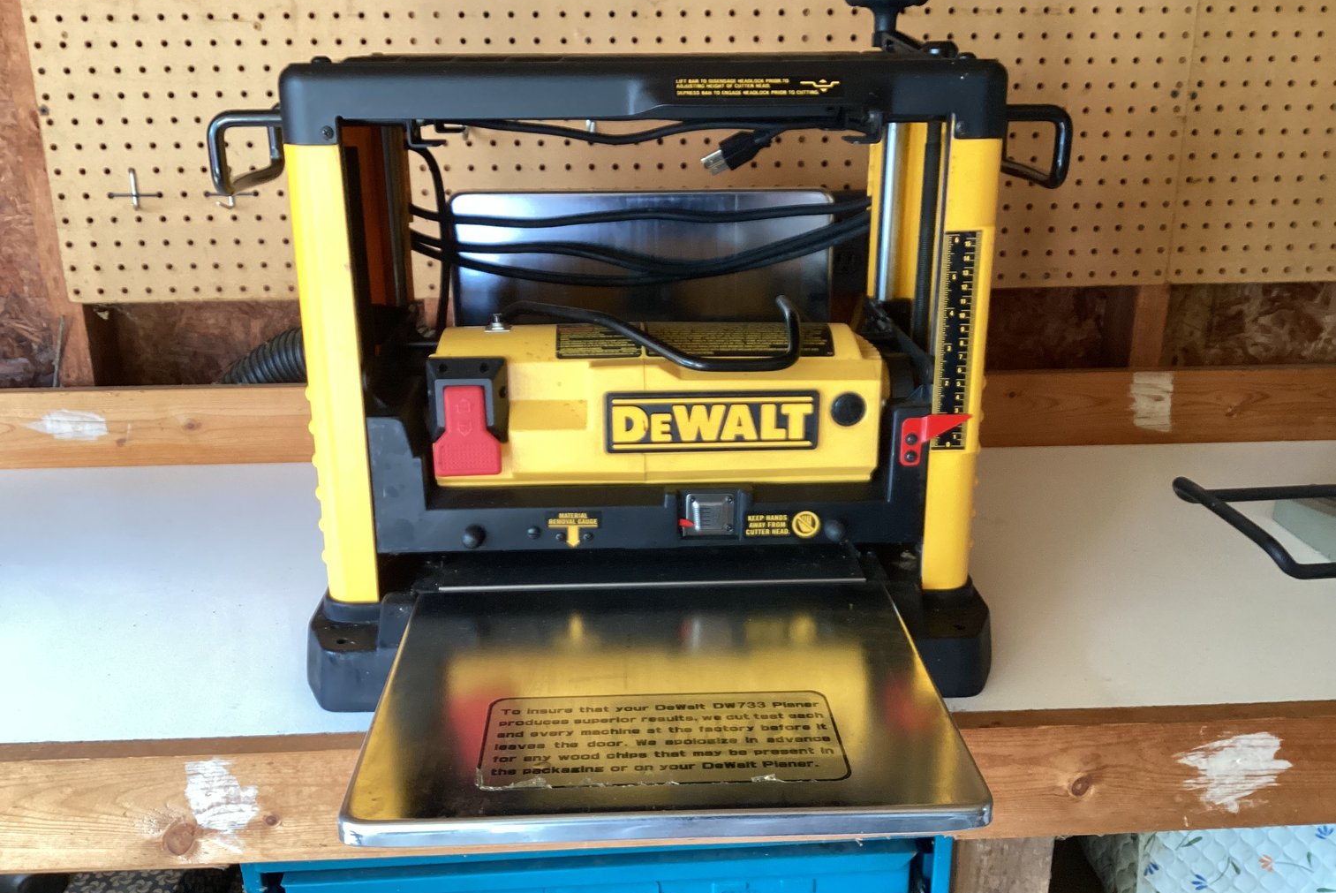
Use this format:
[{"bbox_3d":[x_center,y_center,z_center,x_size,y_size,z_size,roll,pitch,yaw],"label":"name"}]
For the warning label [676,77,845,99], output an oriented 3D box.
[{"bbox_3d":[0.060,-0.234,0.783,0.110,0.015,0.002,-1,-7,-3],"label":"warning label"}]

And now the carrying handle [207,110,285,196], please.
[{"bbox_3d":[-0.290,-0.229,0.909,0.065,0.059,0.154,-1,18,-3],"label":"carrying handle"}]

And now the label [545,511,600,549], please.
[{"bbox_3d":[-0.070,0.061,0.883,0.041,0.029,0.002,-1,18,-3],"label":"label"}]

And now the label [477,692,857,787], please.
[{"bbox_3d":[-0.004,0.167,0.688,0.204,0.001,0.095,-1,18,-3],"label":"label"}]

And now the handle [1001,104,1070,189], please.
[{"bbox_3d":[0.253,-0.239,0.933,0.065,0.059,0.154,-1,18,-3],"label":"handle"}]

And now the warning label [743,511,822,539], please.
[{"bbox_3d":[0.086,0.059,0.890,0.058,0.022,0.002,-1,18,-3],"label":"warning label"}]

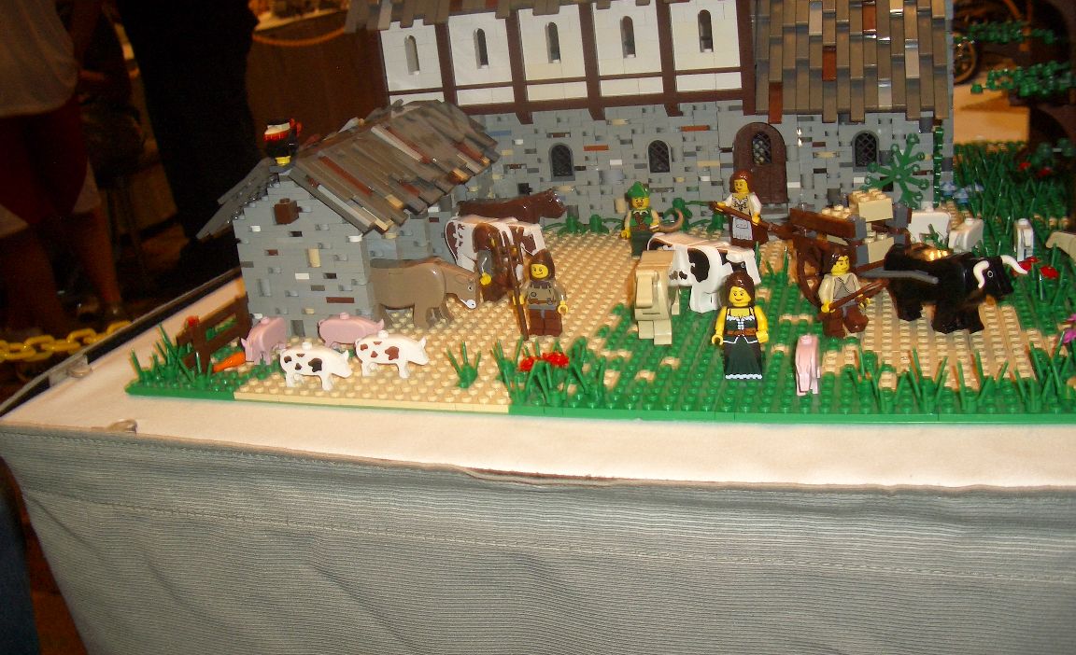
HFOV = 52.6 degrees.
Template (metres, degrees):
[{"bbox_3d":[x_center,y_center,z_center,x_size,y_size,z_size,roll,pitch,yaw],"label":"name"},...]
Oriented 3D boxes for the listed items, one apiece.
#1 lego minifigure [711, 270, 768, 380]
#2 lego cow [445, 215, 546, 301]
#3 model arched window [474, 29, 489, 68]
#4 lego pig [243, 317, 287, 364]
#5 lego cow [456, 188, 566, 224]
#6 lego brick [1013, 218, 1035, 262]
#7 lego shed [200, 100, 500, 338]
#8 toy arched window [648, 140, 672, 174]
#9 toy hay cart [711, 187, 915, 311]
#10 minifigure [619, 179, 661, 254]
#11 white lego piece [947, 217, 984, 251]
[{"bbox_3d":[0.087,-0.001,0.461,0.024,0.045,0.017,0,21,18],"label":"lego minifigure"},{"bbox_3d":[-0.023,-0.046,0.629,0.060,0.035,0.015,9,25,34],"label":"lego cow"},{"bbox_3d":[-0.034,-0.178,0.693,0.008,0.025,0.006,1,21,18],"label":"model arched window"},{"bbox_3d":[-0.135,0.006,0.538,0.010,0.021,0.033,-3,20,11],"label":"lego pig"},{"bbox_3d":[-0.016,-0.066,0.677,0.070,0.040,0.018,-1,21,14],"label":"lego cow"},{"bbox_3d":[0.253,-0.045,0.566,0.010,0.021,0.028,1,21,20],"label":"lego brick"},{"bbox_3d":[-0.105,-0.076,0.653,0.114,0.097,0.184,0,21,18],"label":"lego shed"},{"bbox_3d":[0.077,-0.108,0.686,0.013,0.021,0.005,0,21,18],"label":"toy arched window"},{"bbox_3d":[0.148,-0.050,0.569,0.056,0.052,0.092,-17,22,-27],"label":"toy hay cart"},{"bbox_3d":[0.061,-0.064,0.641,0.024,0.043,0.015,1,22,19],"label":"minifigure"},{"bbox_3d":[0.229,-0.047,0.578,0.024,0.021,0.009,-23,26,-38],"label":"white lego piece"}]

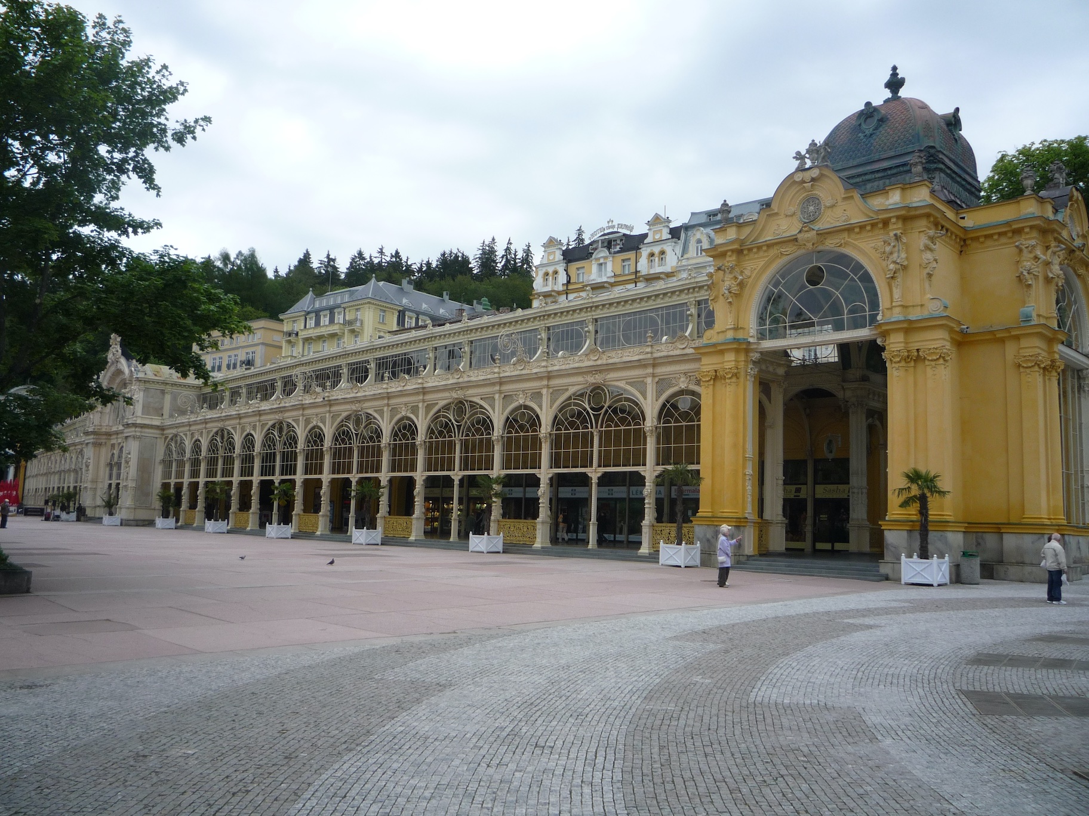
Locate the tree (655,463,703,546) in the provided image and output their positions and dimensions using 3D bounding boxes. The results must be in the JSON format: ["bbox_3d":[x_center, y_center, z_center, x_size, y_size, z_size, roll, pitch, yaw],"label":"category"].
[{"bbox_3d":[5.376,3.865,37.859,1.826,3.261,1.771,2,-7,0],"label":"tree"}]

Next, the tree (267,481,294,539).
[{"bbox_3d":[-15.531,6.019,55.646,1.600,3.304,1.600,8,-9,-42],"label":"tree"}]

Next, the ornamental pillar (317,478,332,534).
[{"bbox_3d":[-12.920,5.711,55.338,0.470,3.373,0.440,8,-9,-42],"label":"ornamental pillar"}]

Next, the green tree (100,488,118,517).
[{"bbox_3d":[-40.294,8.736,87.300,1.600,2.600,1.650,8,-9,-42],"label":"green tree"}]

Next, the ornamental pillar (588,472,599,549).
[{"bbox_3d":[2.328,4.846,44.522,0.360,3.553,0.360,-5,-10,43],"label":"ornamental pillar"}]

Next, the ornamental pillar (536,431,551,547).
[{"bbox_3d":[-0.045,3.607,41.915,0.470,5.135,0.440,9,-10,-44],"label":"ornamental pillar"}]

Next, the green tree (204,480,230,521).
[{"bbox_3d":[-24.748,7.016,71.400,1.900,3.150,1.950,8,-10,-42],"label":"green tree"}]

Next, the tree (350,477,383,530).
[{"bbox_3d":[-10.182,5.531,54.300,1.900,3.000,1.950,2,-7,0],"label":"tree"}]

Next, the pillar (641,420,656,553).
[{"bbox_3d":[4.146,3.196,37.694,0.470,5.200,0.440,9,-10,-44],"label":"pillar"}]

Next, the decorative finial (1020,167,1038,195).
[{"bbox_3d":[17.337,-8.141,33.800,0.600,1.080,0.600,-5,-10,45],"label":"decorative finial"}]

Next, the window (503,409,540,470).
[{"bbox_3d":[-1.131,1.576,48.504,2.711,3.236,0.300,-5,-10,43],"label":"window"}]

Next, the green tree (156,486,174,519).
[{"bbox_3d":[-32.088,7.995,79.900,1.550,2.850,1.600,8,-9,-42],"label":"green tree"}]

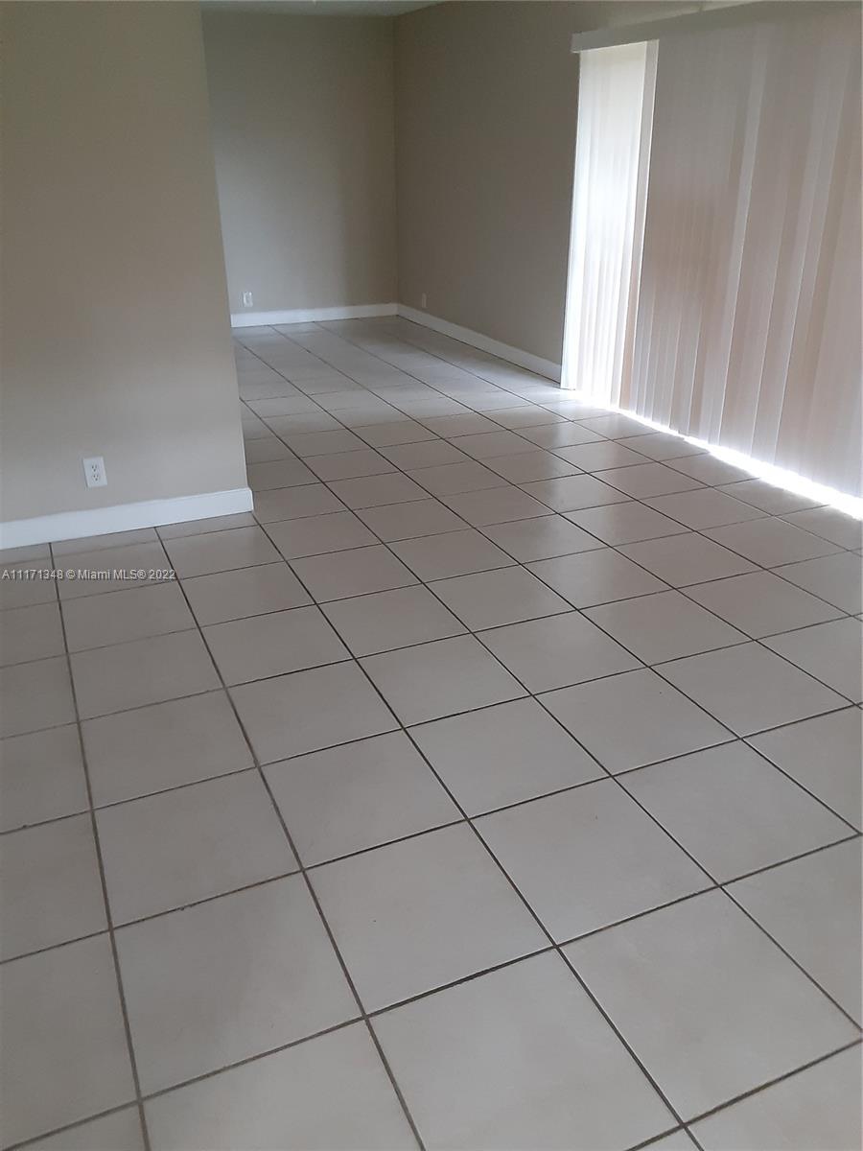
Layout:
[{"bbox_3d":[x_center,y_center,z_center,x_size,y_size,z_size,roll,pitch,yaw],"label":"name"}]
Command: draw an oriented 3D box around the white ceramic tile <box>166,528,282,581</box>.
[{"bbox_3d":[-0.836,-0.096,3.573,0.402,0.010,0.402,-11,28,-21],"label":"white ceramic tile"}]

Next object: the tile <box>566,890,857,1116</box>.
[{"bbox_3d":[0.520,0.791,1.709,0.402,0.010,0.402,-11,28,-21],"label":"tile"}]

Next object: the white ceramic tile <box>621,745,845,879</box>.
[{"bbox_3d":[0.726,0.557,2.180,0.396,0.010,0.396,-11,27,-21],"label":"white ceramic tile"}]

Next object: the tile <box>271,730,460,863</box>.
[{"bbox_3d":[-0.181,0.542,2.233,0.402,0.010,0.402,-11,28,-21],"label":"tile"}]

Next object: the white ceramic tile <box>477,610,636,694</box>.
[{"bbox_3d":[0.400,0.238,2.852,0.396,0.010,0.396,-11,27,-21],"label":"white ceramic tile"}]

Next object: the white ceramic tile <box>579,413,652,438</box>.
[{"bbox_3d":[1.059,-0.835,5.101,0.365,0.010,0.398,-11,27,-21],"label":"white ceramic tile"}]

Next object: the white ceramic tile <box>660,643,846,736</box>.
[{"bbox_3d":[0.937,0.327,2.662,0.401,0.010,0.401,-11,27,-21],"label":"white ceramic tile"}]

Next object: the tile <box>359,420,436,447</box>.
[{"bbox_3d":[-0.201,-0.782,5.005,0.398,0.010,0.398,-11,27,-21],"label":"tile"}]

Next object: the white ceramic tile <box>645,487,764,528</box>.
[{"bbox_3d":[1.198,-0.295,3.978,0.402,0.010,0.402,-11,28,-21],"label":"white ceramic tile"}]

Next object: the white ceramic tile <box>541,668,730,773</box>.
[{"bbox_3d":[0.563,0.398,2.516,0.396,0.010,0.396,-11,27,-21],"label":"white ceramic tile"}]

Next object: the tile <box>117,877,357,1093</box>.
[{"bbox_3d":[-0.390,0.772,1.744,0.401,0.010,0.401,-11,27,-21],"label":"tile"}]

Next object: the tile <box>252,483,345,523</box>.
[{"bbox_3d":[-0.624,-0.327,4.050,0.396,0.010,0.396,-11,27,-21],"label":"tile"}]

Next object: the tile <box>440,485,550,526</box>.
[{"bbox_3d":[0.285,-0.307,3.998,0.398,0.010,0.398,-11,27,-21],"label":"tile"}]

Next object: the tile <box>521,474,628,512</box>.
[{"bbox_3d":[0.655,-0.382,4.153,0.396,0.010,0.396,-11,27,-21],"label":"tile"}]

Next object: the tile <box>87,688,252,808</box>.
[{"bbox_3d":[-0.713,0.452,2.408,0.398,0.010,0.398,-11,27,-21],"label":"tile"}]

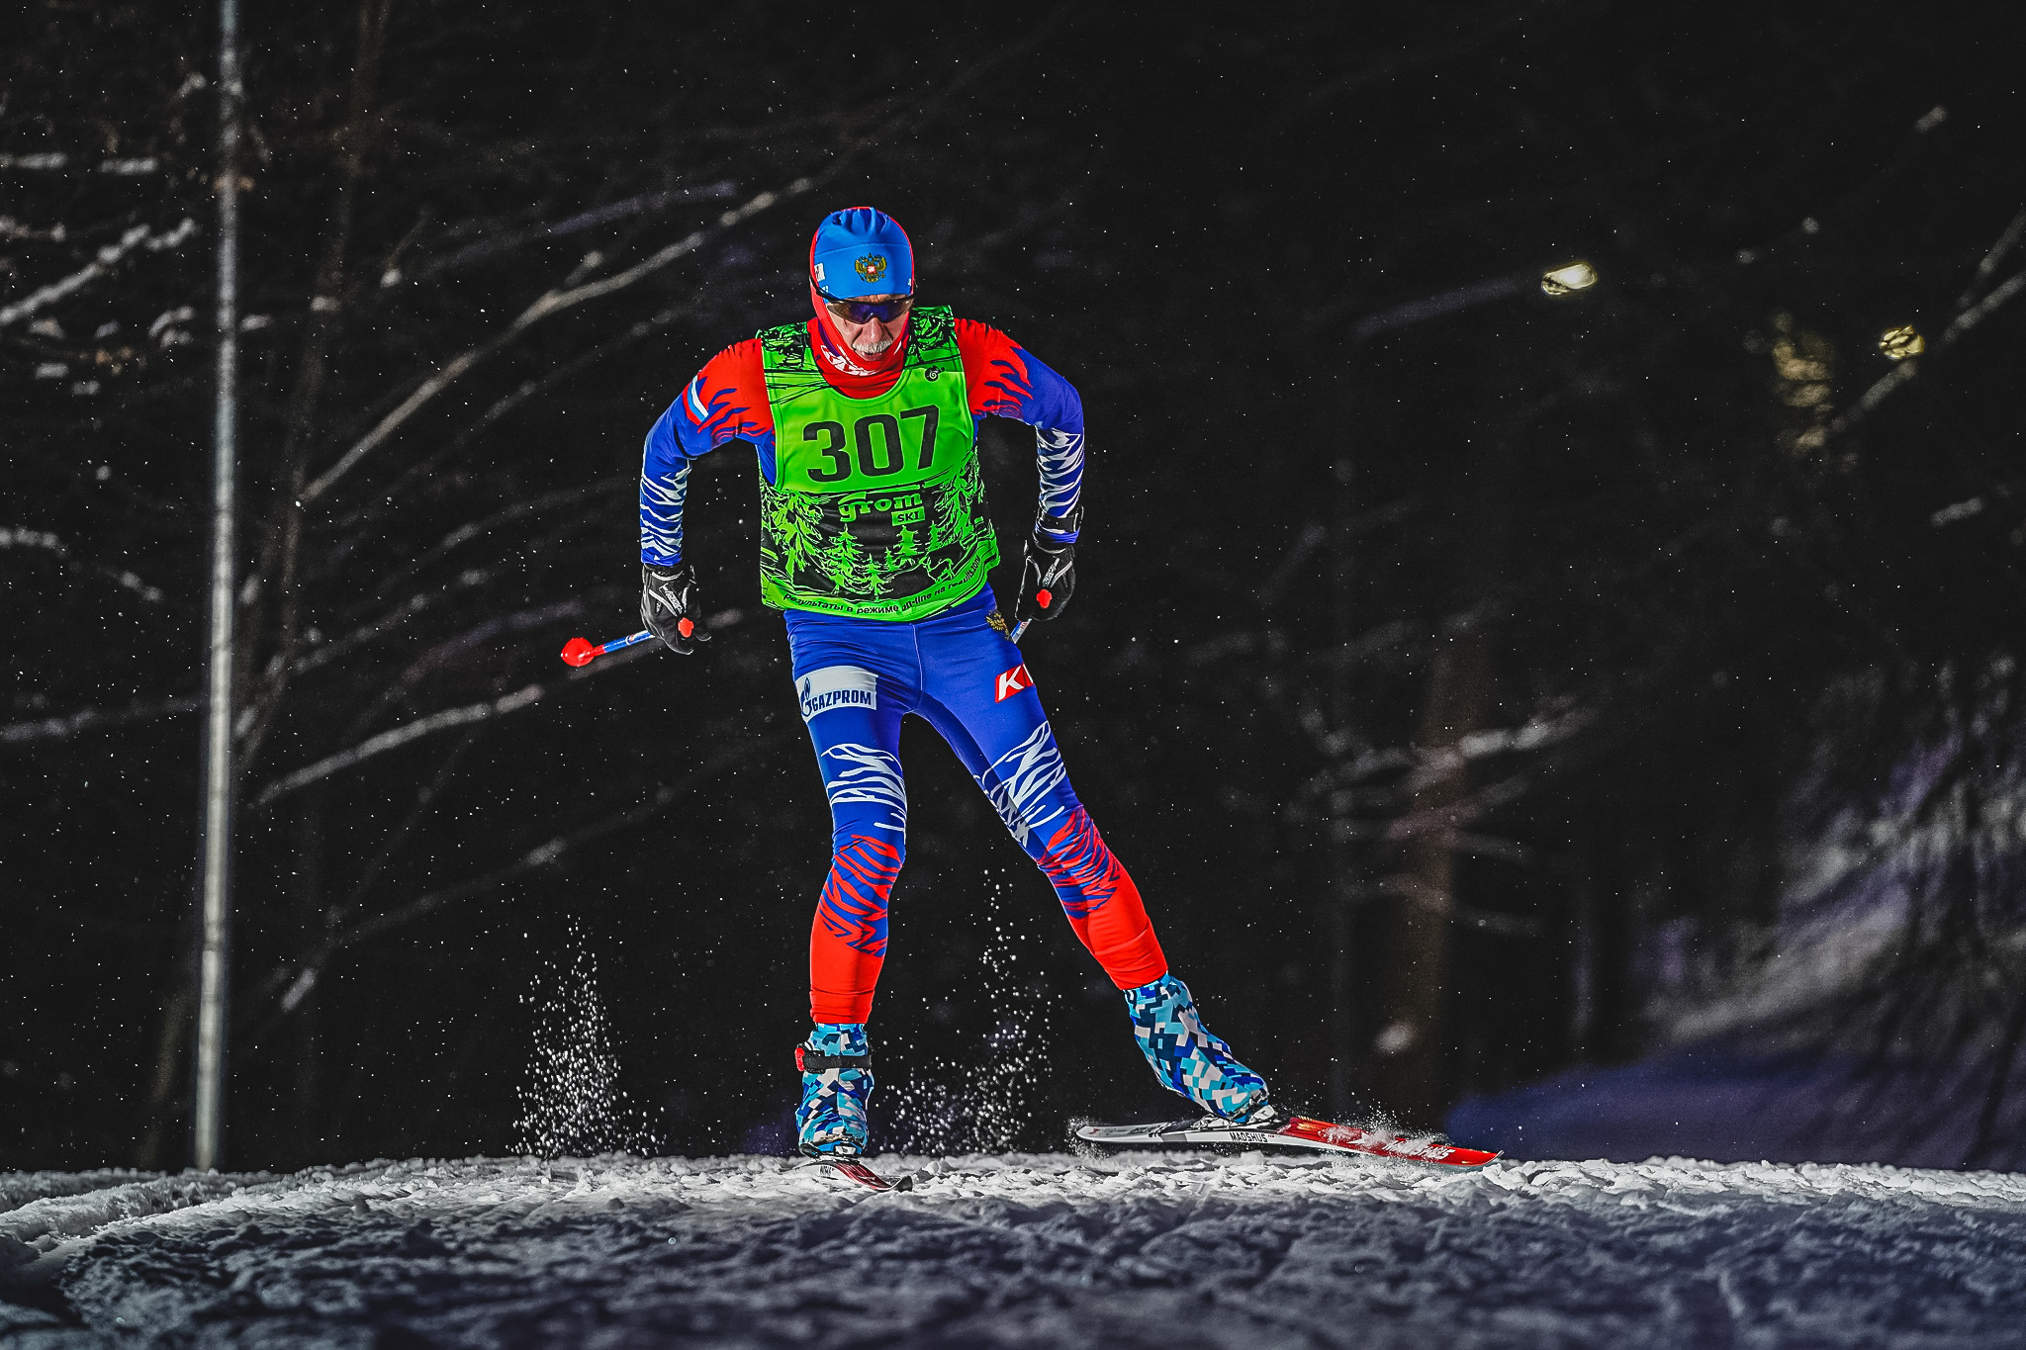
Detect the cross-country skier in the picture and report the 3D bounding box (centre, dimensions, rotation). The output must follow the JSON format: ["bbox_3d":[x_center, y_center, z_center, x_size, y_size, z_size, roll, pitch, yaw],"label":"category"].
[{"bbox_3d":[-0.095,0.012,18.900,1.070,1.600,0.830,1,0,-6],"label":"cross-country skier"}]

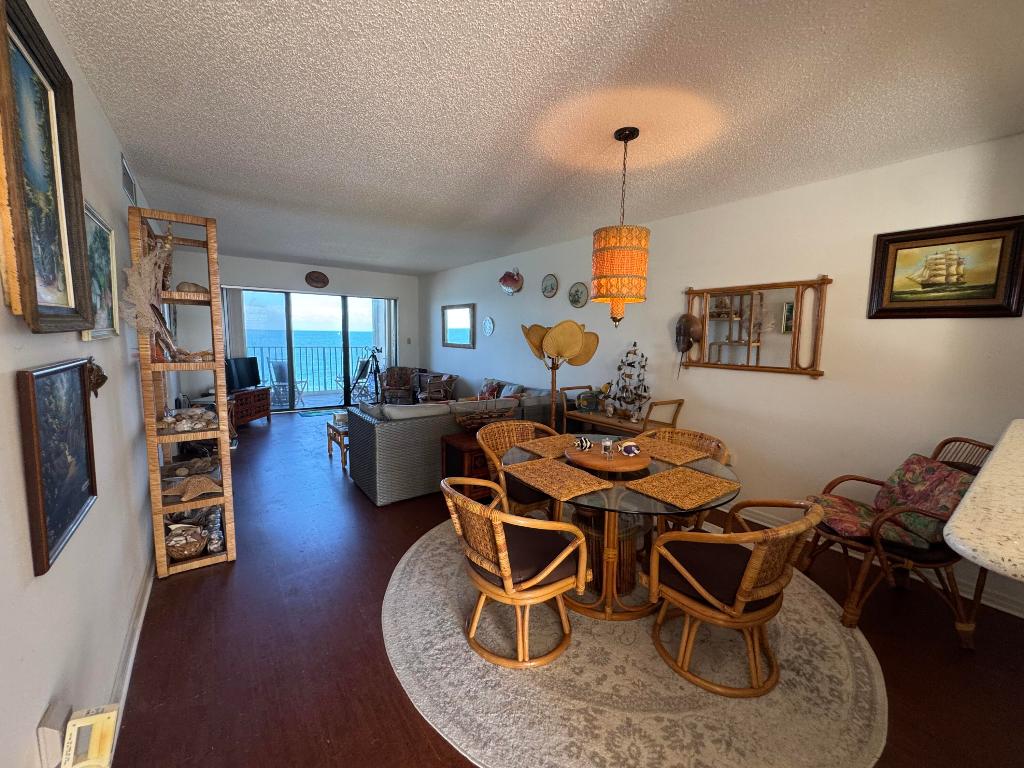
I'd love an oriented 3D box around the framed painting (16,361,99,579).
[{"bbox_3d":[-1.273,0.188,1.179,0.034,0.478,0.493,-3,8,-36],"label":"framed painting"}]

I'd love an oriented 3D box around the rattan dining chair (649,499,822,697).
[{"bbox_3d":[0.930,0.836,1.811,0.580,0.730,0.590,-3,8,-33],"label":"rattan dining chair"}]

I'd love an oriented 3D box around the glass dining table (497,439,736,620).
[{"bbox_3d":[0.534,0.778,2.280,1.210,0.715,1.210,1,7,0],"label":"glass dining table"}]

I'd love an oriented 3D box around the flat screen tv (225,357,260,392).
[{"bbox_3d":[-3.592,-0.108,5.484,0.120,0.450,0.700,2,7,5],"label":"flat screen tv"}]

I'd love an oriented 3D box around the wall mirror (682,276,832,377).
[{"bbox_3d":[1.783,-0.423,3.153,0.050,0.690,1.050,-4,9,-36],"label":"wall mirror"}]

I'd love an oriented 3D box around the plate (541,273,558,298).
[{"bbox_3d":[0.465,-1.176,4.982,0.025,0.287,0.287,-3,8,-36],"label":"plate"}]

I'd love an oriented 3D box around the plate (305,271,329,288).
[{"bbox_3d":[-3.324,-1.776,7.065,0.375,0.280,0.040,-3,8,-36],"label":"plate"}]

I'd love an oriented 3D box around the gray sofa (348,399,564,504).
[{"bbox_3d":[-0.498,0.501,4.260,2.100,0.745,0.950,-4,9,-36],"label":"gray sofa"}]

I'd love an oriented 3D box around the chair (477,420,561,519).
[{"bbox_3d":[0.128,0.693,2.845,0.614,0.755,0.604,-3,8,-30],"label":"chair"}]

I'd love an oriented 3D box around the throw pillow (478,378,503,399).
[{"bbox_3d":[-0.272,0.171,5.392,0.141,0.393,0.393,16,-5,-43],"label":"throw pillow"}]

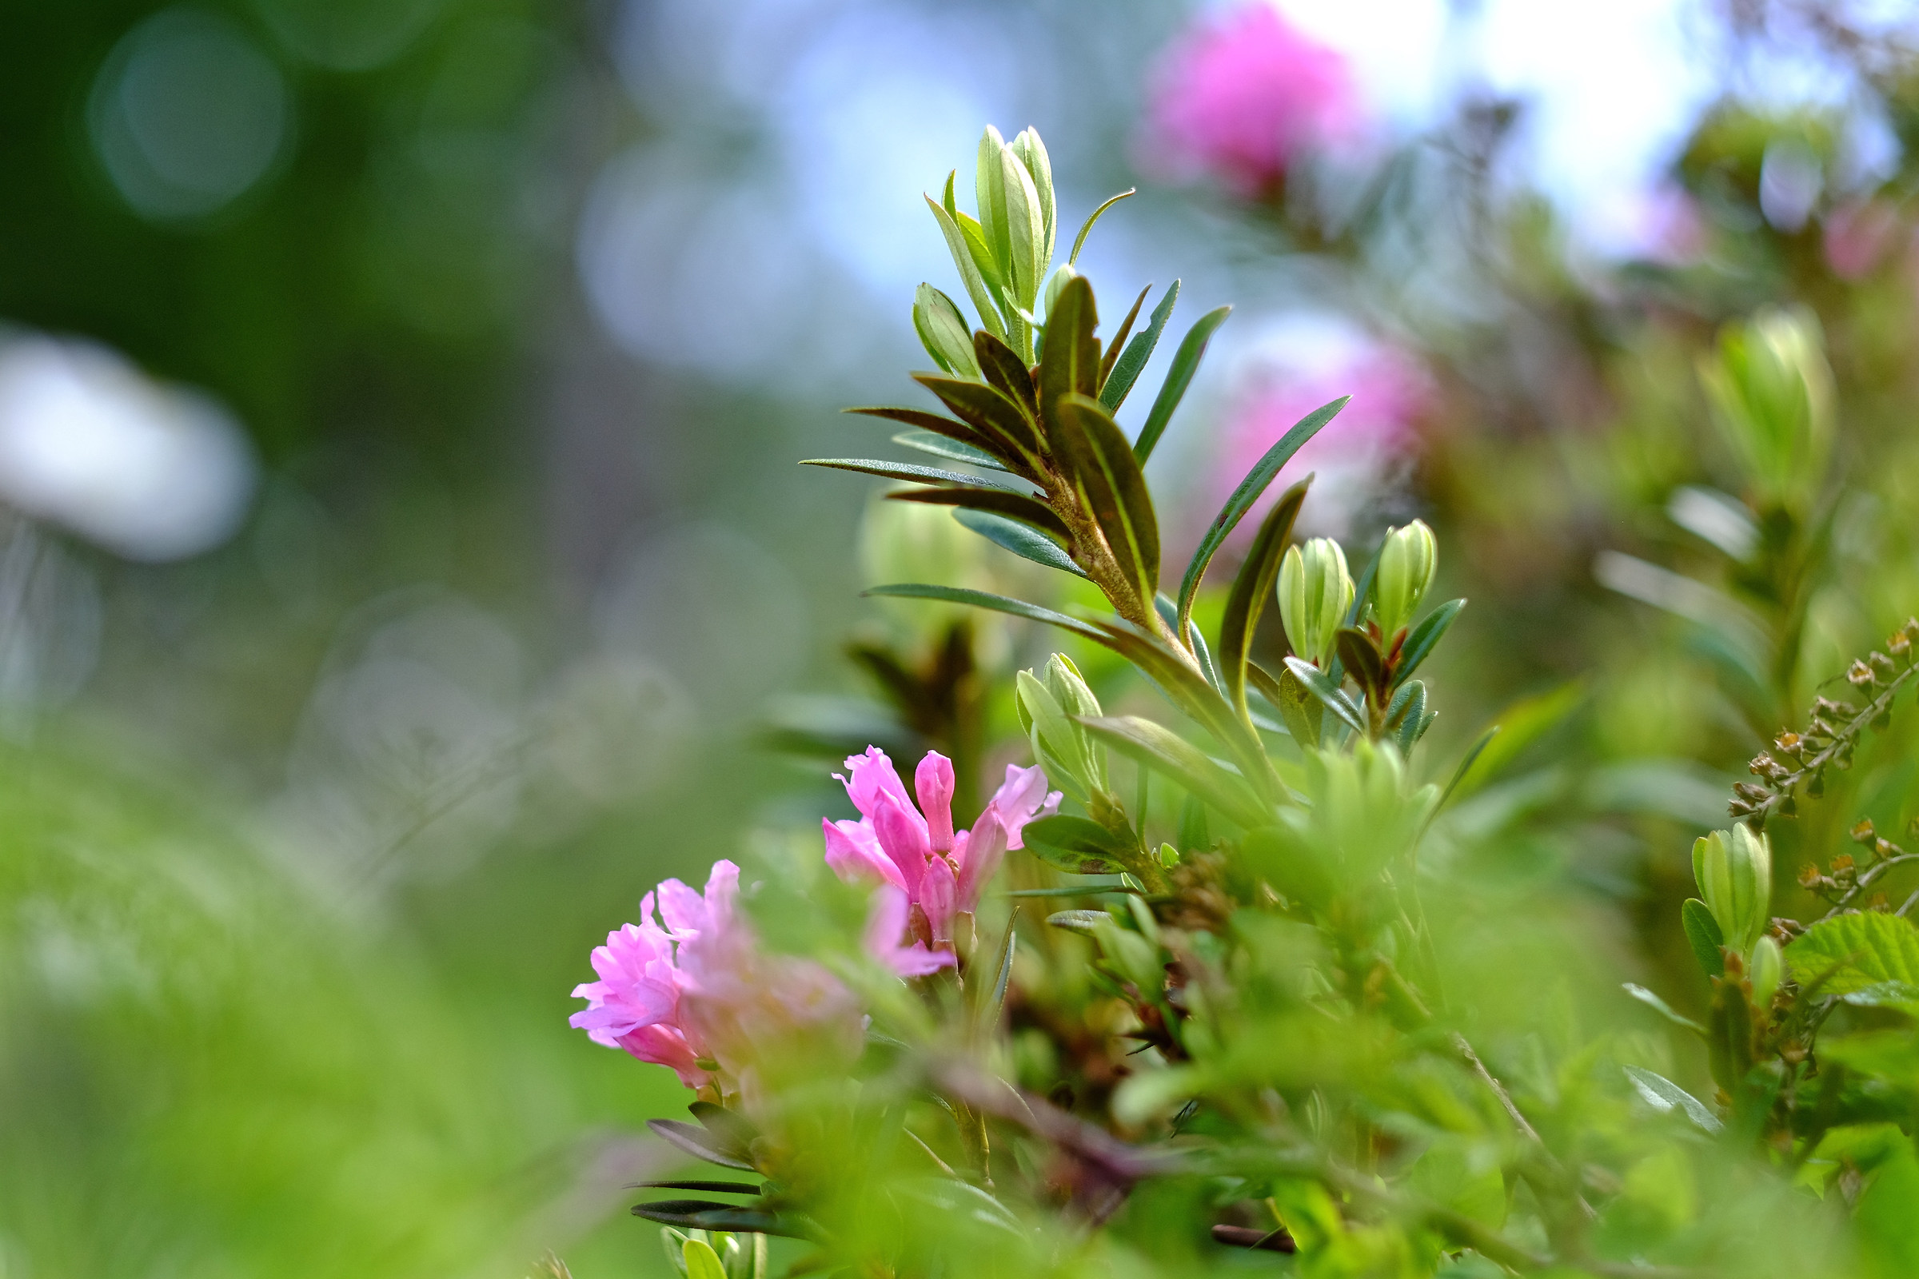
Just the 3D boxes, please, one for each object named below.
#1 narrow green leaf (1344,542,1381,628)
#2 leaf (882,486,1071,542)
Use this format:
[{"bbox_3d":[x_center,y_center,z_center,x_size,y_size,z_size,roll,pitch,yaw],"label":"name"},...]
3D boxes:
[{"bbox_3d":[0.058,-0.007,0.644,0.003,0.015,0.005,17,0,-23],"label":"narrow green leaf"},{"bbox_3d":[0.003,-0.017,0.599,0.028,0.004,0.009,8,-23,-28],"label":"leaf"}]

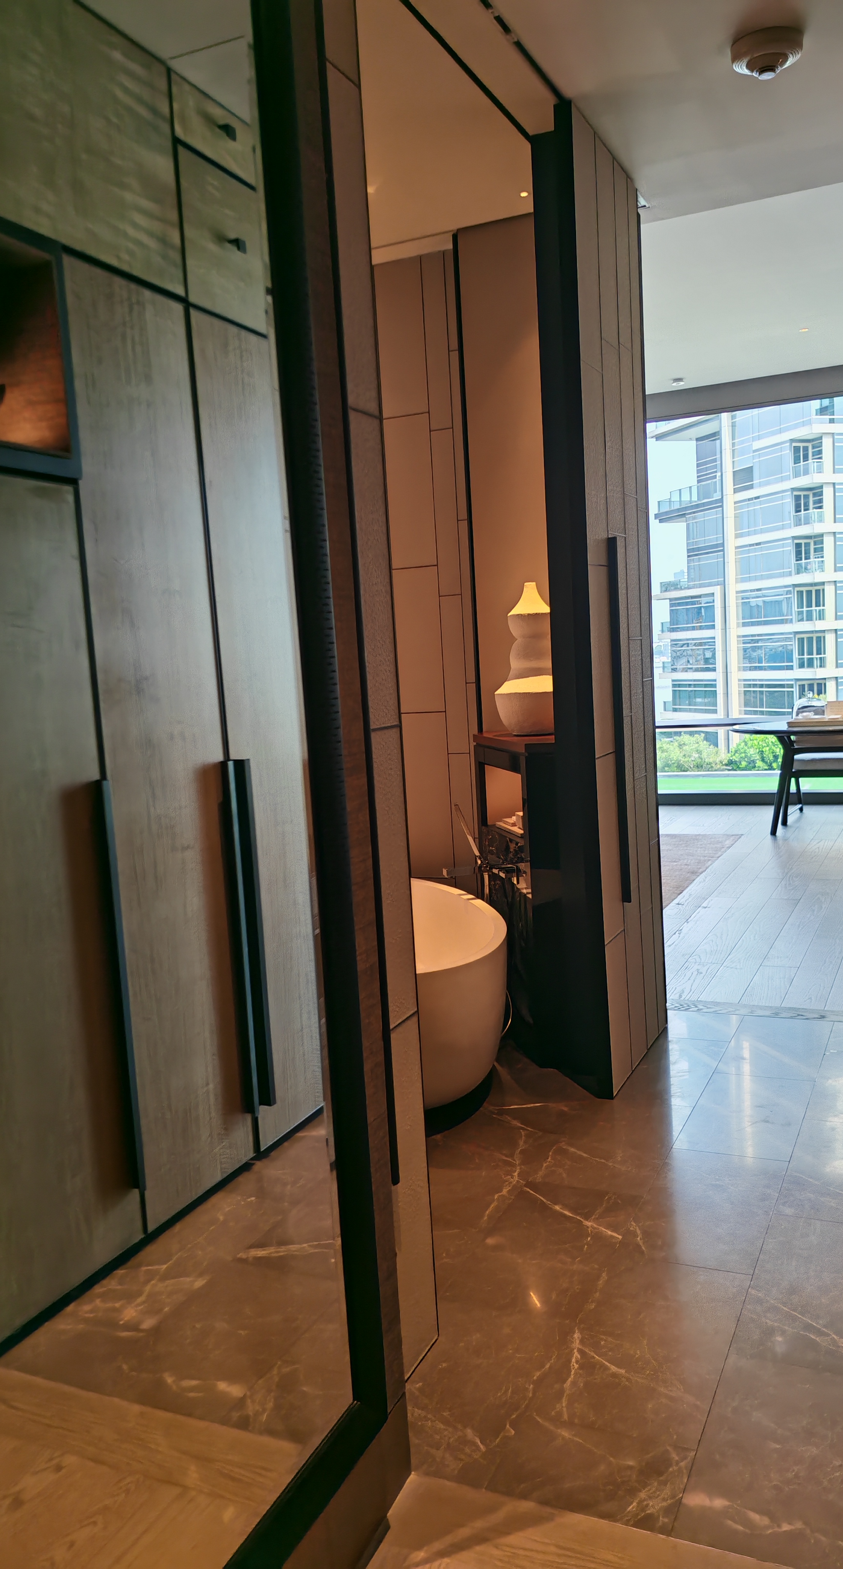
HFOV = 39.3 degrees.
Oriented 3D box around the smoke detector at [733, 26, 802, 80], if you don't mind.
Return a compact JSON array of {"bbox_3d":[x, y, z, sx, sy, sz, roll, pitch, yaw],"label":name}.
[{"bbox_3d":[0.873,-1.825,2.972,0.177,0.072,0.177,-1,6,25],"label":"smoke detector"}]

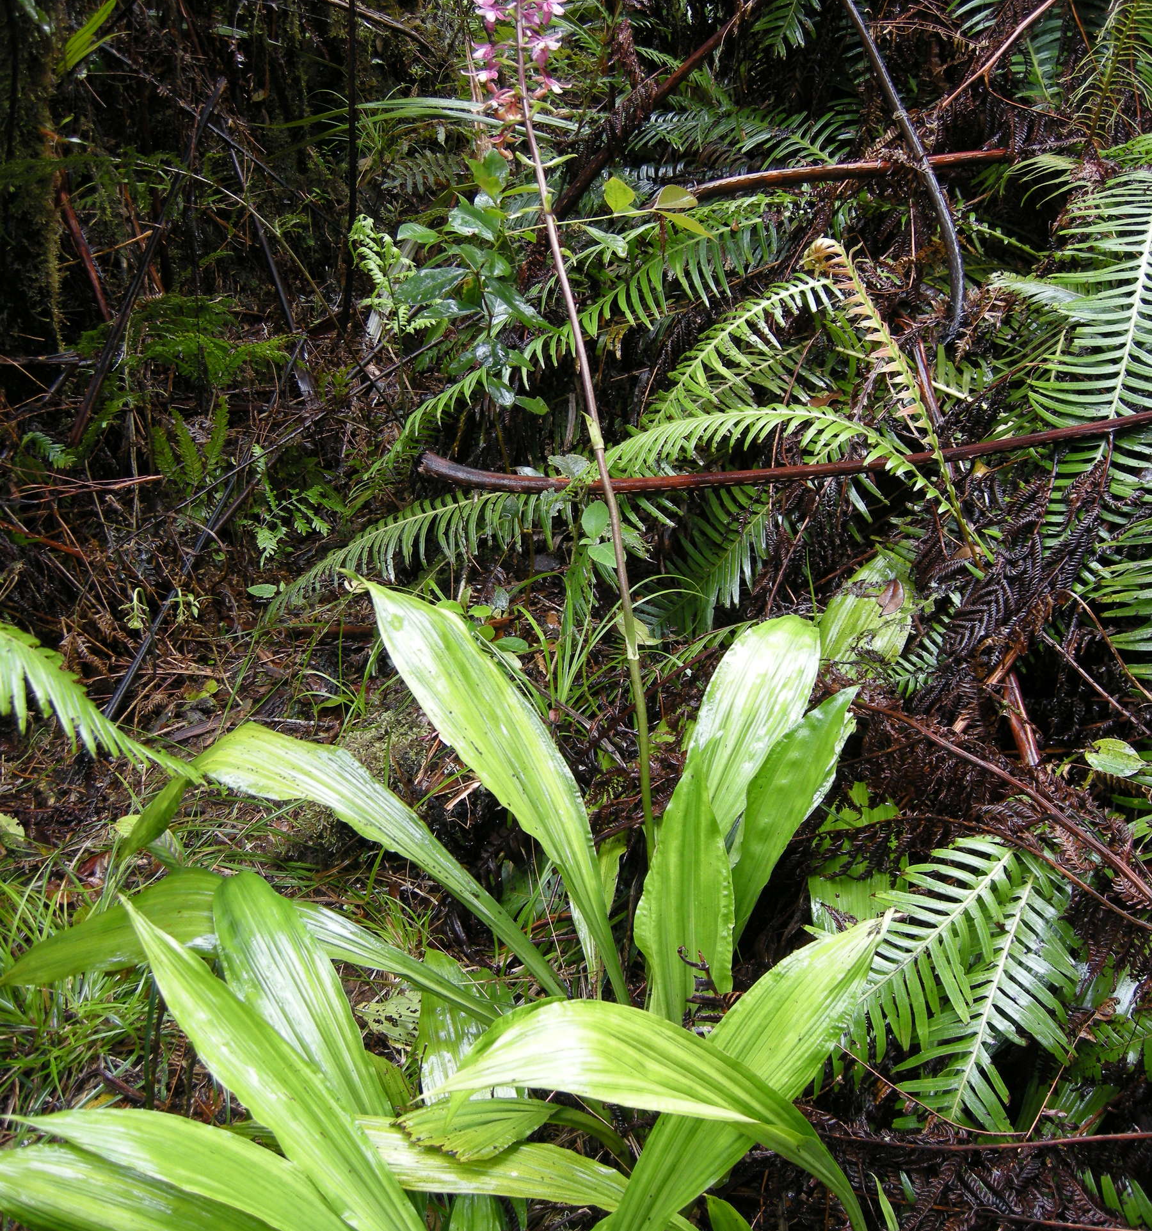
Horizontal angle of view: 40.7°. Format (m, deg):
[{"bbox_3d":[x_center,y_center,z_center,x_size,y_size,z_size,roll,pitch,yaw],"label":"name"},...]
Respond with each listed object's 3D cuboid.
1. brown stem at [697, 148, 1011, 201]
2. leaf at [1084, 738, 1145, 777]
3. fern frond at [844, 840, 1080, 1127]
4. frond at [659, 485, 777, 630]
[{"bbox_3d":[0.343,-0.555,1.950,0.410,0.030,0.035,-10,22,-9],"label":"brown stem"},{"bbox_3d":[0.499,0.132,1.440,0.055,0.012,0.038,13,56,21],"label":"leaf"},{"bbox_3d":[0.340,0.324,1.360,0.190,0.240,0.110,0,4,0],"label":"fern frond"},{"bbox_3d":[0.160,-0.064,1.700,0.110,0.040,0.197,35,78,18],"label":"frond"}]

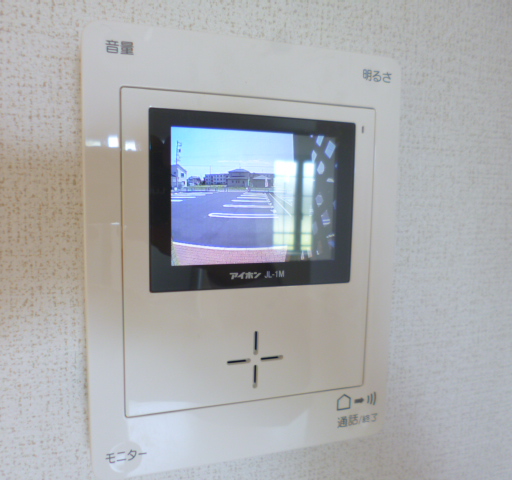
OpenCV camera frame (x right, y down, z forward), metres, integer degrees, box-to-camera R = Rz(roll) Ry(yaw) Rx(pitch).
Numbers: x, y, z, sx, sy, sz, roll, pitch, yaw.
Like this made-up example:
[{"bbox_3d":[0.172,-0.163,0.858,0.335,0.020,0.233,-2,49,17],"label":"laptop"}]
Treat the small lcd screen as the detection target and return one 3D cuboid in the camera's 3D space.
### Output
[{"bbox_3d":[0.000,-0.015,0.186,0.087,0.070,0.010,-1,6,-18],"label":"small lcd screen"}]

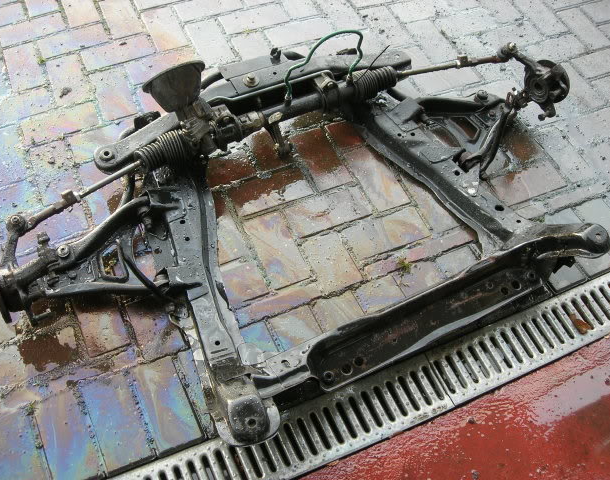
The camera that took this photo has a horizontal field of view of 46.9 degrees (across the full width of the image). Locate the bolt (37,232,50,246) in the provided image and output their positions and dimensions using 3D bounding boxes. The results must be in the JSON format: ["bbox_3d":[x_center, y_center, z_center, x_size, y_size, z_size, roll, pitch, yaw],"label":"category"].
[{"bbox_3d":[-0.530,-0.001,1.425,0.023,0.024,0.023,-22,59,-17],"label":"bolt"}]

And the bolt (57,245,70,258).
[{"bbox_3d":[-0.493,0.024,1.434,0.025,0.014,0.025,1,55,-2],"label":"bolt"}]

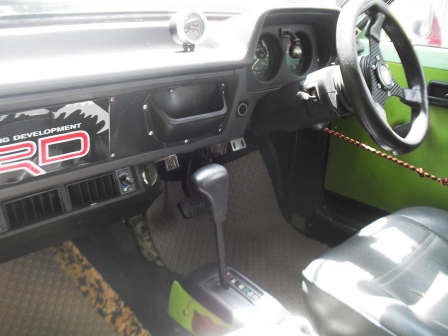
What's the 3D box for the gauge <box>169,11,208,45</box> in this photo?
[{"bbox_3d":[-0.073,-0.289,0.930,0.041,0.067,0.066,11,20,43],"label":"gauge"}]

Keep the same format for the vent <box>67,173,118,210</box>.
[{"bbox_3d":[-0.241,0.042,0.822,0.030,0.045,0.096,-1,12,45],"label":"vent"}]

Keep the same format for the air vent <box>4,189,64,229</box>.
[{"bbox_3d":[-0.315,0.066,0.749,0.030,0.045,0.096,-1,12,45],"label":"air vent"}]

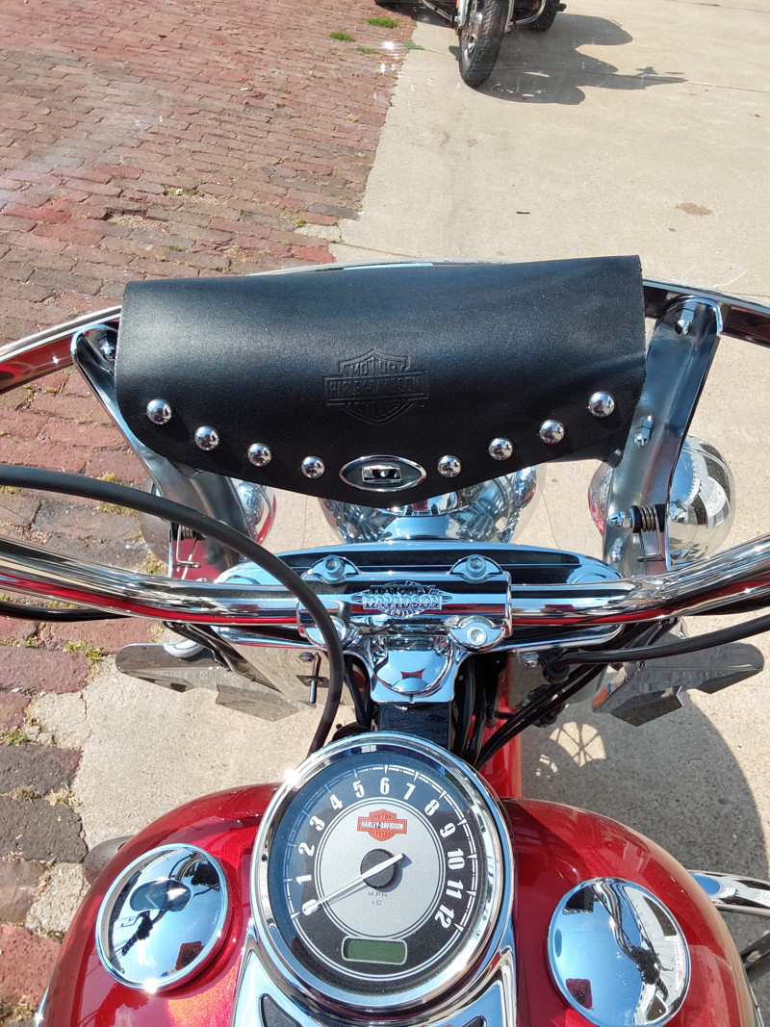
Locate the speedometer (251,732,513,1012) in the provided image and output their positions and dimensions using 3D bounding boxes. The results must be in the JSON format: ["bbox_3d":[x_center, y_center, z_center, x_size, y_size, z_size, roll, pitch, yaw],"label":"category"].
[{"bbox_3d":[0.000,0.187,0.438,0.135,0.045,0.135,2,66,5],"label":"speedometer"}]

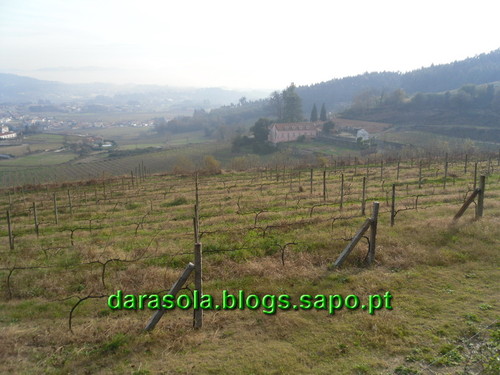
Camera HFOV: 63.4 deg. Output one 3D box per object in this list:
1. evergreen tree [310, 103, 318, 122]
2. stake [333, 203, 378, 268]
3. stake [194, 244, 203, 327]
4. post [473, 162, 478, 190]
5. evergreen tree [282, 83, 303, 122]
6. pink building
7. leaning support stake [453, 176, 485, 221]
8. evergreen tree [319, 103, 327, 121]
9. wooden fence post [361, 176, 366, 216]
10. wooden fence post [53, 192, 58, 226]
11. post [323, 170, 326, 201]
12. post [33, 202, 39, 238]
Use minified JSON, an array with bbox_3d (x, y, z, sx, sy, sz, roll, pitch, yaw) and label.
[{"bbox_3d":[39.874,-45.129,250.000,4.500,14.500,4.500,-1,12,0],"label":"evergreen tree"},{"bbox_3d":[2.571,1.146,9.800,1.020,1.580,0.180,-2,13,-5],"label":"stake"},{"bbox_3d":[-0.713,1.341,5.462,0.105,1.226,0.105,0,13,0],"label":"stake"},{"bbox_3d":[10.831,-0.395,19.329,0.090,1.550,0.090,-1,12,0],"label":"post"},{"bbox_3d":[26.273,-51.001,250.000,12.000,27.000,12.000,-1,12,0],"label":"evergreen tree"},{"bbox_3d":[25.091,-30.704,227.000,26.500,10.000,11.000,-6,14,-24],"label":"pink building"},{"bbox_3d":[7.679,0.362,14.200,1.050,1.550,0.180,-2,13,-5],"label":"leaning support stake"},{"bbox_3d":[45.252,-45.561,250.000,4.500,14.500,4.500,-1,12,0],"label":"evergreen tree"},{"bbox_3d":[4.511,0.368,15.896,0.090,1.550,0.090,-1,12,0],"label":"wooden fence post"},{"bbox_3d":[-9.417,1.028,19.600,0.100,1.600,0.100,-1,12,-3],"label":"wooden fence post"},{"bbox_3d":[3.920,-0.072,21.116,0.090,1.550,0.090,-1,12,0],"label":"post"},{"bbox_3d":[-9.388,1.409,17.700,0.100,1.600,0.100,-1,12,-3],"label":"post"}]

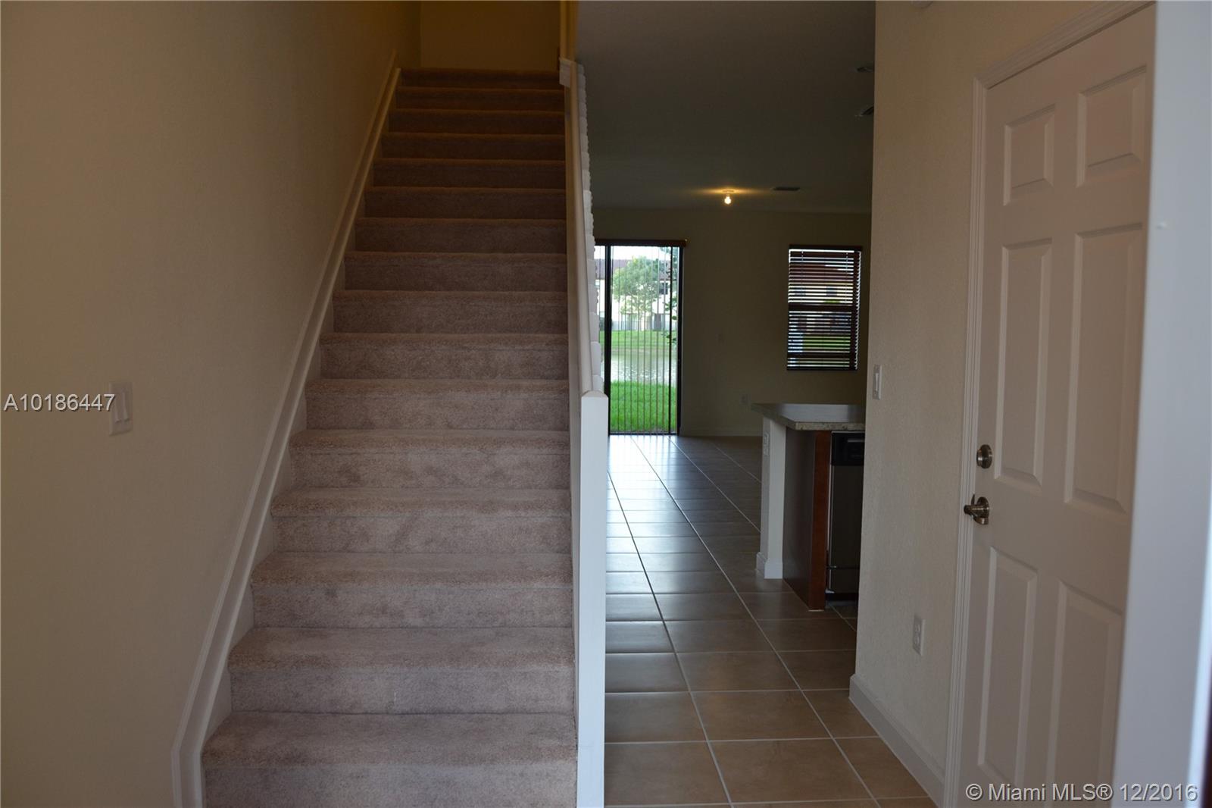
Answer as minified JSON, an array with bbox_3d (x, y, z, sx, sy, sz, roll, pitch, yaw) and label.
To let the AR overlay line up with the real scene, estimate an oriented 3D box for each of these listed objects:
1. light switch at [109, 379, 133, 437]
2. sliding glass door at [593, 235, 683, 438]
[{"bbox_3d":[-1.140,0.007,2.134,0.010,0.120,0.115,0,5,-3],"label":"light switch"},{"bbox_3d":[0.032,-0.796,11.074,1.840,2.390,0.100,0,5,-3],"label":"sliding glass door"}]

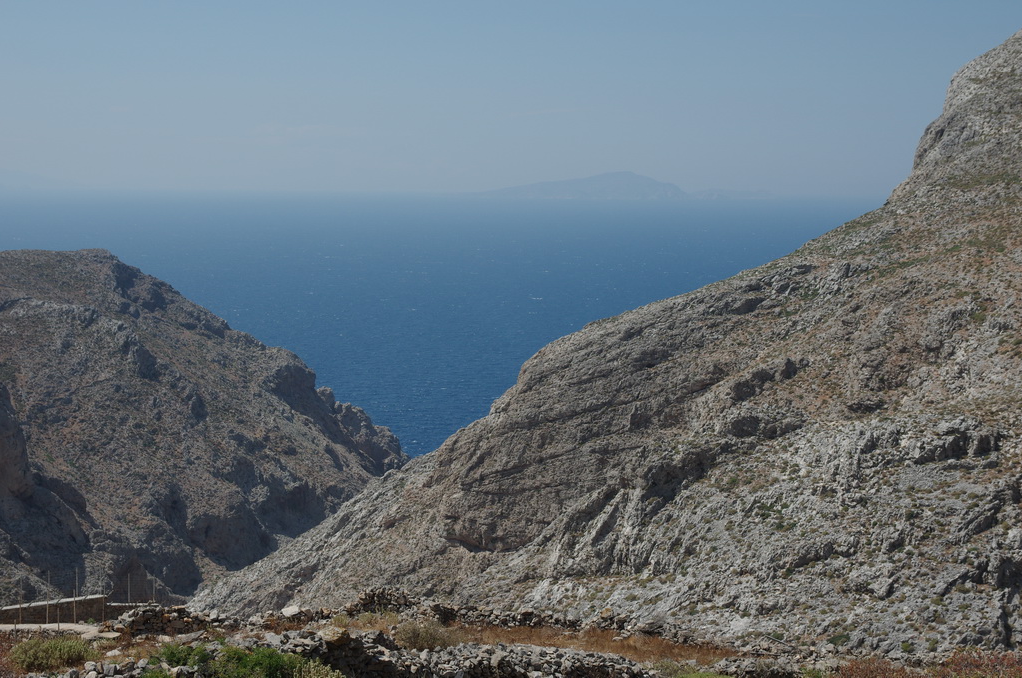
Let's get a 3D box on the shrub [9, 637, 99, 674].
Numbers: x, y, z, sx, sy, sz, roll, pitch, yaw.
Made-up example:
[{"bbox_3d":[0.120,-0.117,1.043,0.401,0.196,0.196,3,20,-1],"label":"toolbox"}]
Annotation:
[{"bbox_3d":[-10.208,7.040,38.000,1.950,0.720,1.450,0,5,0],"label":"shrub"}]

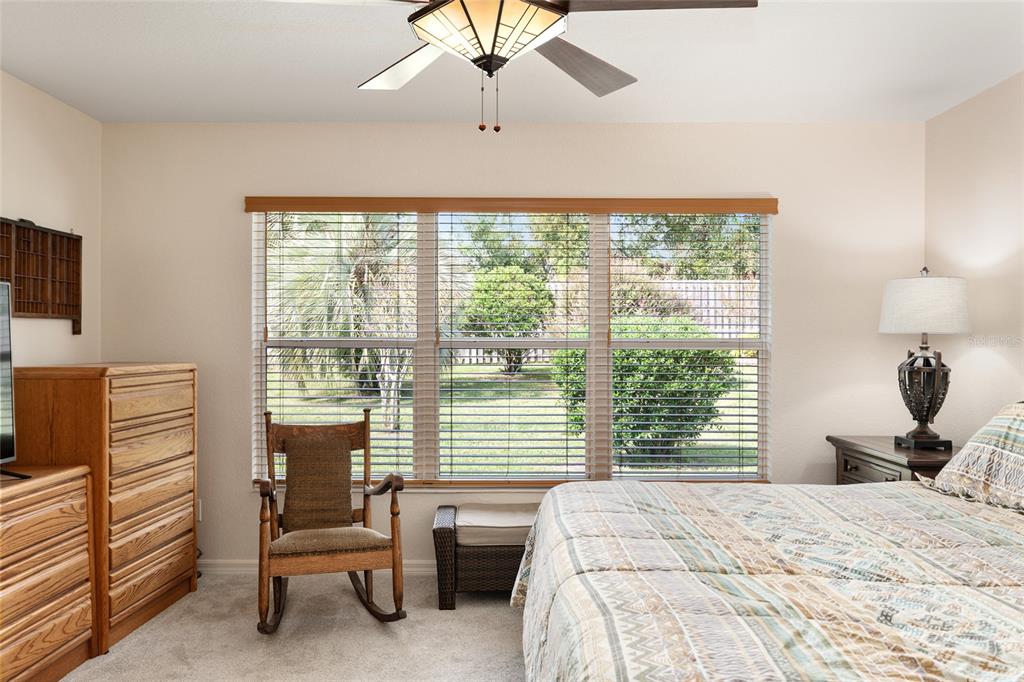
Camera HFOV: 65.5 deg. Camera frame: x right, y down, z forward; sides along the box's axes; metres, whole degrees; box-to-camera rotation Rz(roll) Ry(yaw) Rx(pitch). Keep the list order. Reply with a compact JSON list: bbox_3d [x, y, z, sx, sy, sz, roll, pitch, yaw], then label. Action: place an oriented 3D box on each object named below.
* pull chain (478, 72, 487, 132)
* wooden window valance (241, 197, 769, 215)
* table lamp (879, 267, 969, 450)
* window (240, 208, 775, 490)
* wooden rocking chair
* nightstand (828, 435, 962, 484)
[{"bbox_3d":[-0.077,-0.623,2.070,0.018,0.160,0.018,0,0,0],"label":"pull chain"},{"bbox_3d":[0.000,-0.722,4.265,2.830,0.088,0.090,0,0,0],"label":"wooden window valance"},{"bbox_3d":[1.977,0.076,3.820,0.390,0.867,0.390,0,0,0],"label":"table lamp"},{"bbox_3d":[0.000,0.013,4.340,2.810,1.510,0.110,0,0,0],"label":"window"},{"bbox_3d":[-0.840,0.806,3.610,0.620,0.930,0.840,0,0,-17],"label":"wooden rocking chair"},{"bbox_3d":[1.940,0.885,3.815,0.520,0.755,0.870,0,0,0],"label":"nightstand"}]

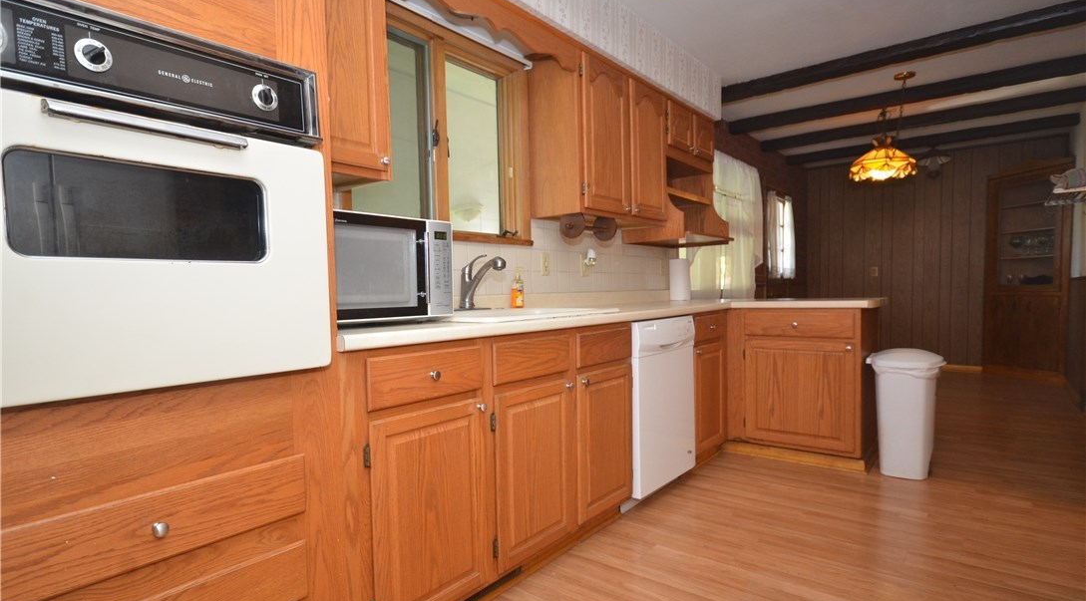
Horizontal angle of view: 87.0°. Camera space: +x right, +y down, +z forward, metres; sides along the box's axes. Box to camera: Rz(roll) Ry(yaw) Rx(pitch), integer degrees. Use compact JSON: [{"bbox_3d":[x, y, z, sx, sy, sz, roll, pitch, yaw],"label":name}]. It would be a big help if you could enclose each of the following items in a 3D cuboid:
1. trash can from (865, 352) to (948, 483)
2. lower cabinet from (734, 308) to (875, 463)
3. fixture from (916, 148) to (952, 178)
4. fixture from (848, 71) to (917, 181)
[{"bbox_3d":[1.932,0.590,3.046,0.345,0.650,0.300,0,2,38],"label":"trash can"},{"bbox_3d":[1.587,0.451,3.481,0.720,0.823,0.563,0,2,38],"label":"lower cabinet"},{"bbox_3d":[4.023,-1.416,5.886,0.370,0.326,0.360,0,2,39],"label":"fixture"},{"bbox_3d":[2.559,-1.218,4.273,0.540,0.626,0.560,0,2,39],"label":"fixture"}]

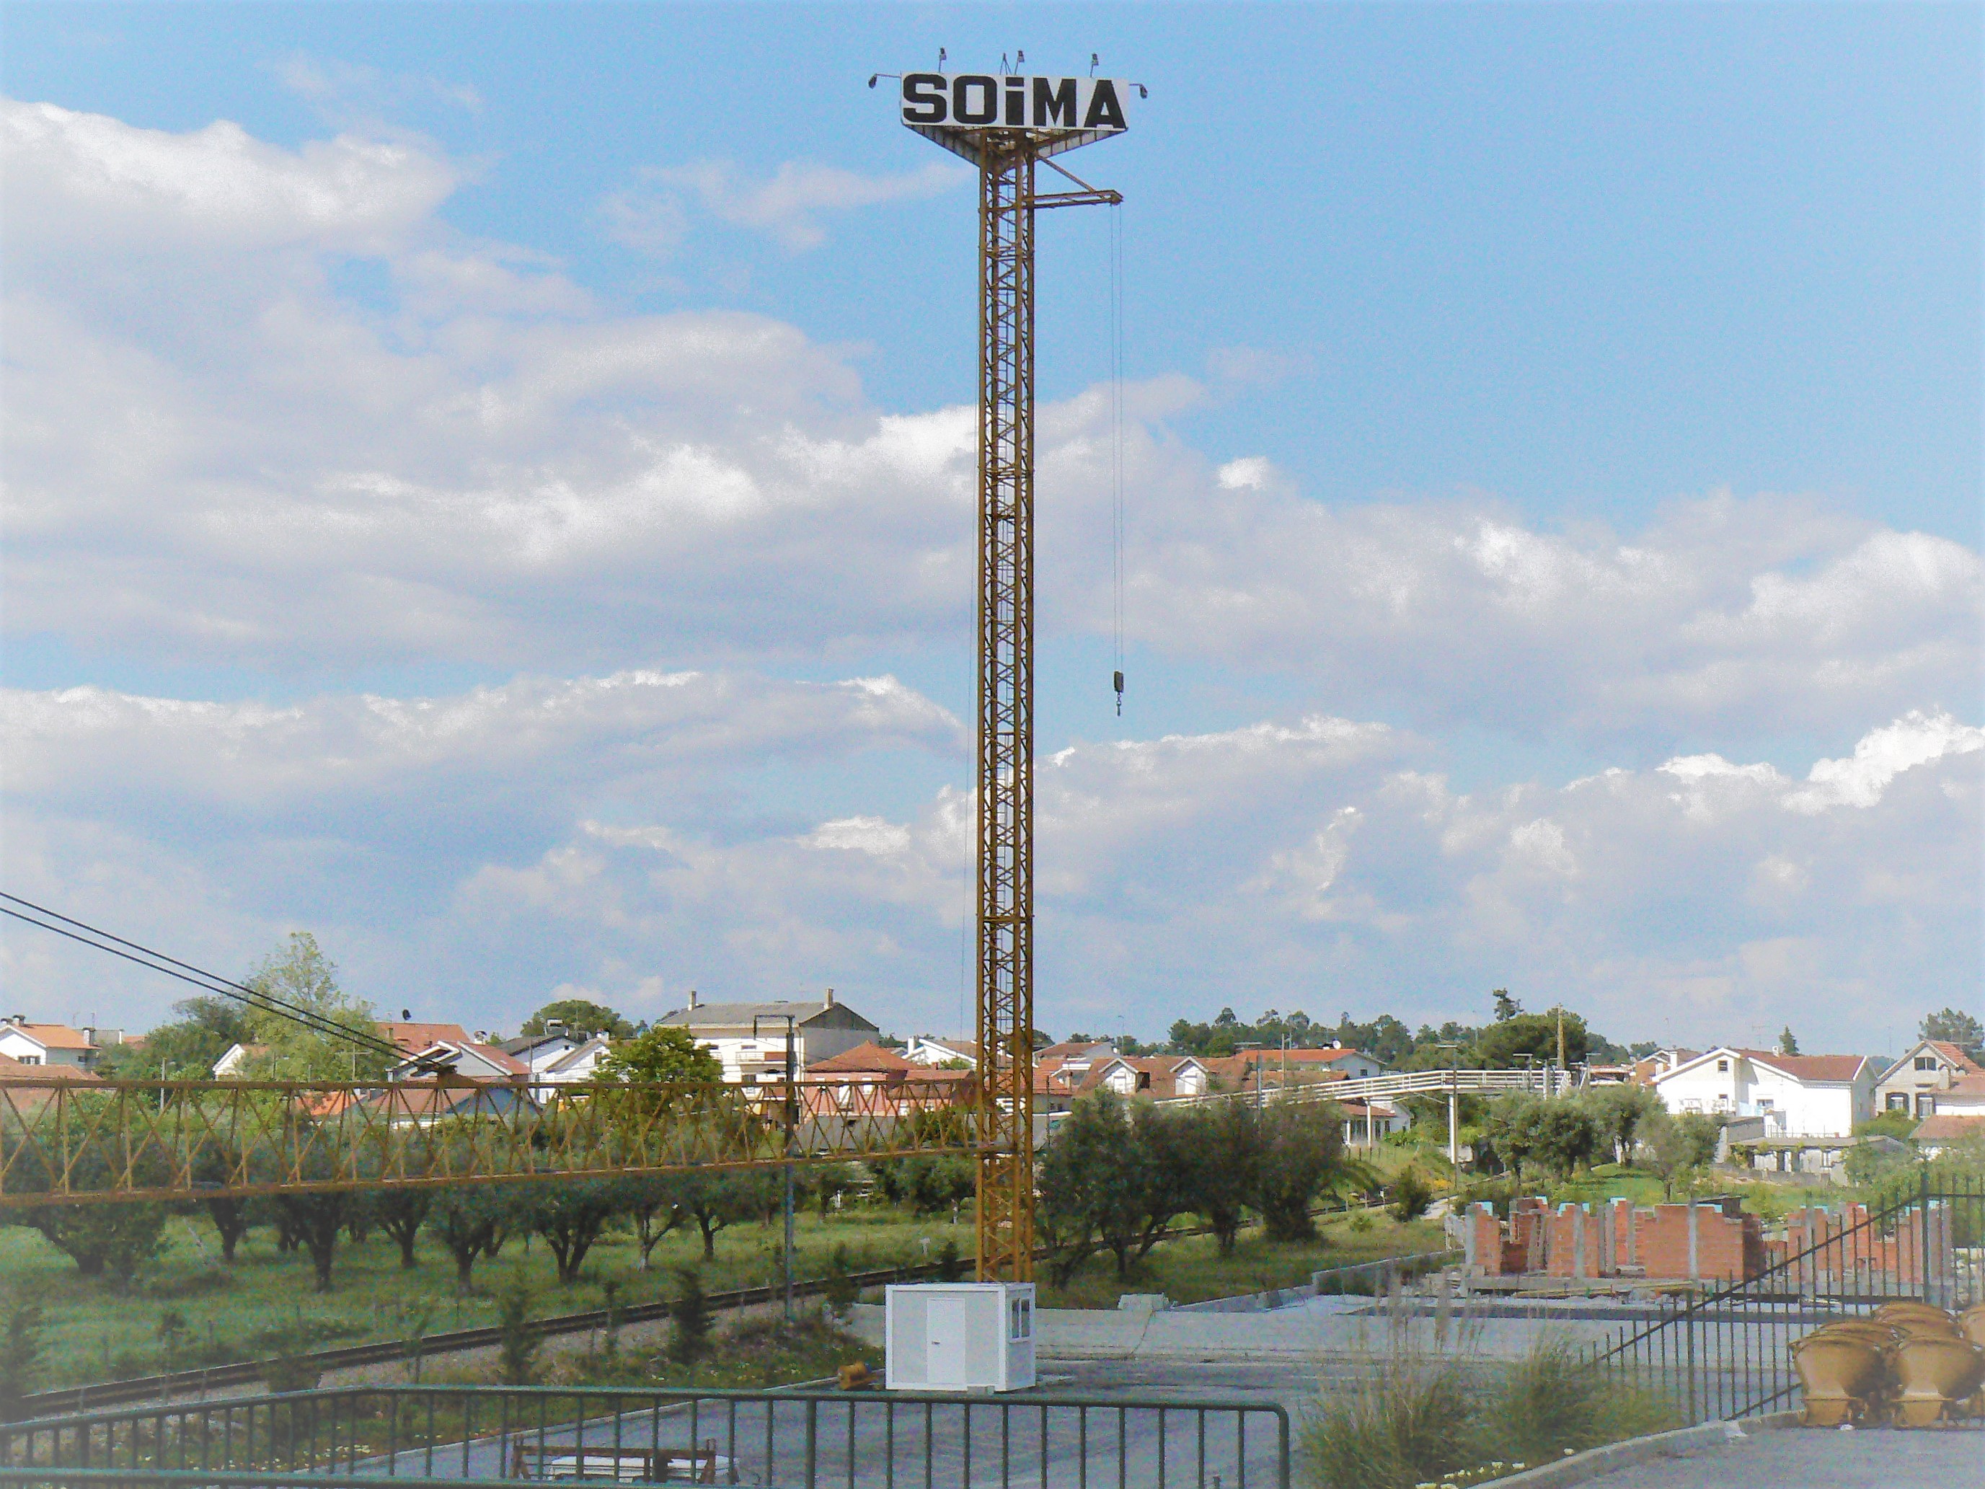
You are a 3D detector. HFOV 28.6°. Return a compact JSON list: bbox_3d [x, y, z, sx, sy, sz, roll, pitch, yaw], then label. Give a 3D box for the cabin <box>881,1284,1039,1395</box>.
[{"bbox_3d":[-0.750,14.388,94.962,3.040,2.500,2.340,-2,-6,18],"label":"cabin"}]

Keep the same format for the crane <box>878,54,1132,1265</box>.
[{"bbox_3d":[0.340,-0.622,104.139,6.100,34.000,5.500,1,-6,-6],"label":"crane"}]

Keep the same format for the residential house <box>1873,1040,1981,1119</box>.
[{"bbox_3d":[77.695,28.063,320.787,9.000,7.499,10.000,-2,-6,24],"label":"residential house"}]

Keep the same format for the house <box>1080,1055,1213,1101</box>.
[{"bbox_3d":[13.849,29.924,336.682,12.500,6.135,9.500,-3,-6,26],"label":"house"}]

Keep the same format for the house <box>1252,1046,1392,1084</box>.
[{"bbox_3d":[31.728,33.150,388.612,12.000,5.852,9.000,-4,-7,35],"label":"house"}]

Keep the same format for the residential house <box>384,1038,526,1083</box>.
[{"bbox_3d":[-42.371,26.118,306.910,10.300,5.960,9.500,-1,-6,15],"label":"residential house"}]

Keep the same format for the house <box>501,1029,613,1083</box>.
[{"bbox_3d":[-35.446,27.304,323.874,9.500,6.803,10.000,-2,-6,20],"label":"house"}]

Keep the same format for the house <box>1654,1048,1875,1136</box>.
[{"bbox_3d":[63.545,29.137,320.684,16.800,8.383,11.000,-3,-6,25],"label":"house"}]

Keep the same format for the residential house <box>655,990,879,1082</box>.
[{"bbox_3d":[-18.720,26.531,323.949,14.500,11.429,11.500,-4,-7,33],"label":"residential house"}]

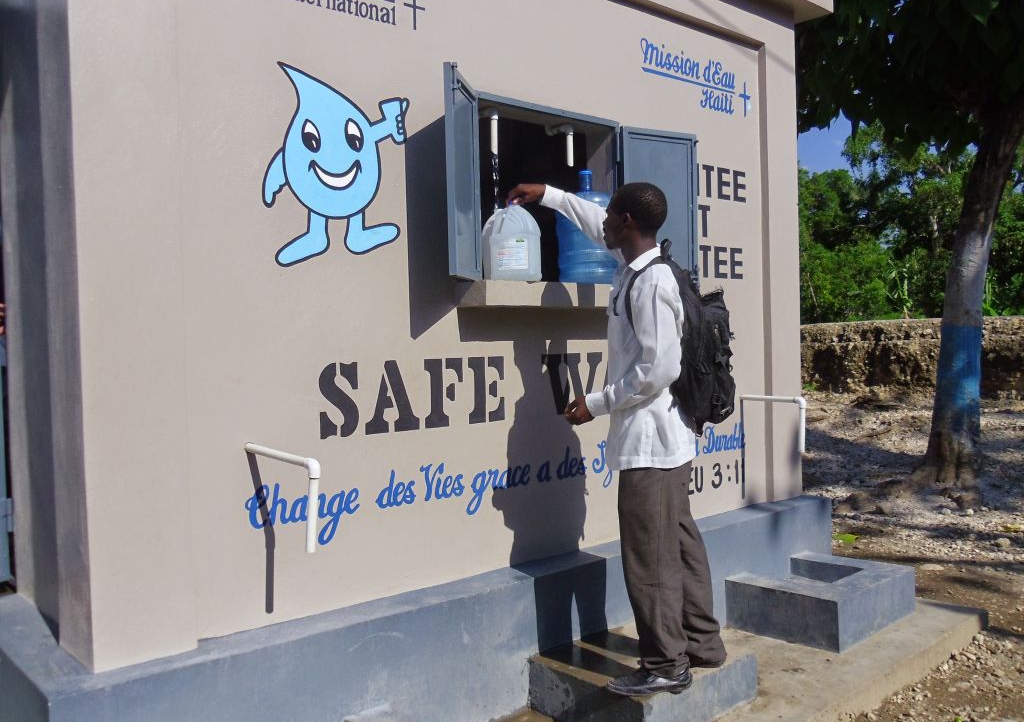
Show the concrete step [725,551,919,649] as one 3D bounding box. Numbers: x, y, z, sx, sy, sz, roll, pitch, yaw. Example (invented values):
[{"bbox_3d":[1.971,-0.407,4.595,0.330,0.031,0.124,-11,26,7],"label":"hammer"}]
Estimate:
[{"bbox_3d":[1.461,1.109,4.301,0.772,0.220,0.536,-2,1,-42],"label":"concrete step"}]

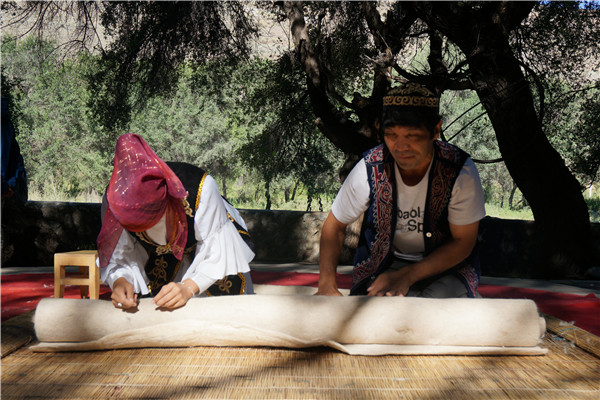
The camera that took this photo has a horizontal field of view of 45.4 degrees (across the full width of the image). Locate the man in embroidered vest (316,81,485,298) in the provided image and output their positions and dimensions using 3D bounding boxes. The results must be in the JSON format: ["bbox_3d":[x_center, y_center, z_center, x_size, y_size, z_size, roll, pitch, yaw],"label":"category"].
[{"bbox_3d":[0.345,0.020,2.500,0.580,0.840,0.680,0,2,9],"label":"man in embroidered vest"}]

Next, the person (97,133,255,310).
[{"bbox_3d":[-0.415,0.125,2.450,0.500,0.660,0.720,1,2,16],"label":"person"}]

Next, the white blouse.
[{"bbox_3d":[-0.395,0.110,2.320,0.480,0.400,0.400,1,2,14],"label":"white blouse"}]

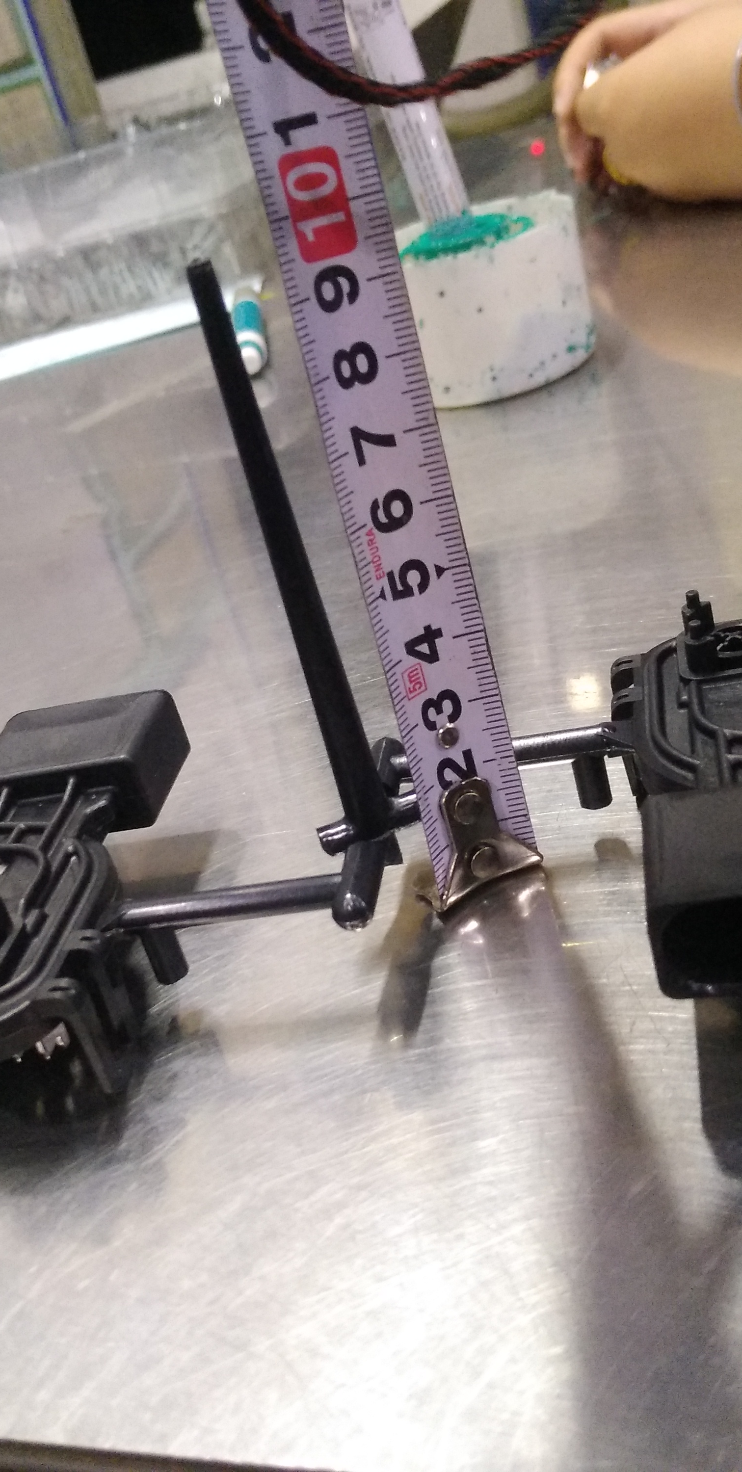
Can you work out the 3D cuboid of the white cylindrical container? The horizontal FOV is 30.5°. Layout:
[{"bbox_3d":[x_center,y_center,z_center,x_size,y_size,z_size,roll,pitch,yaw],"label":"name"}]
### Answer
[{"bbox_3d":[0.033,-0.149,0.465,0.076,0.047,0.076,-14,26,7],"label":"white cylindrical container"}]

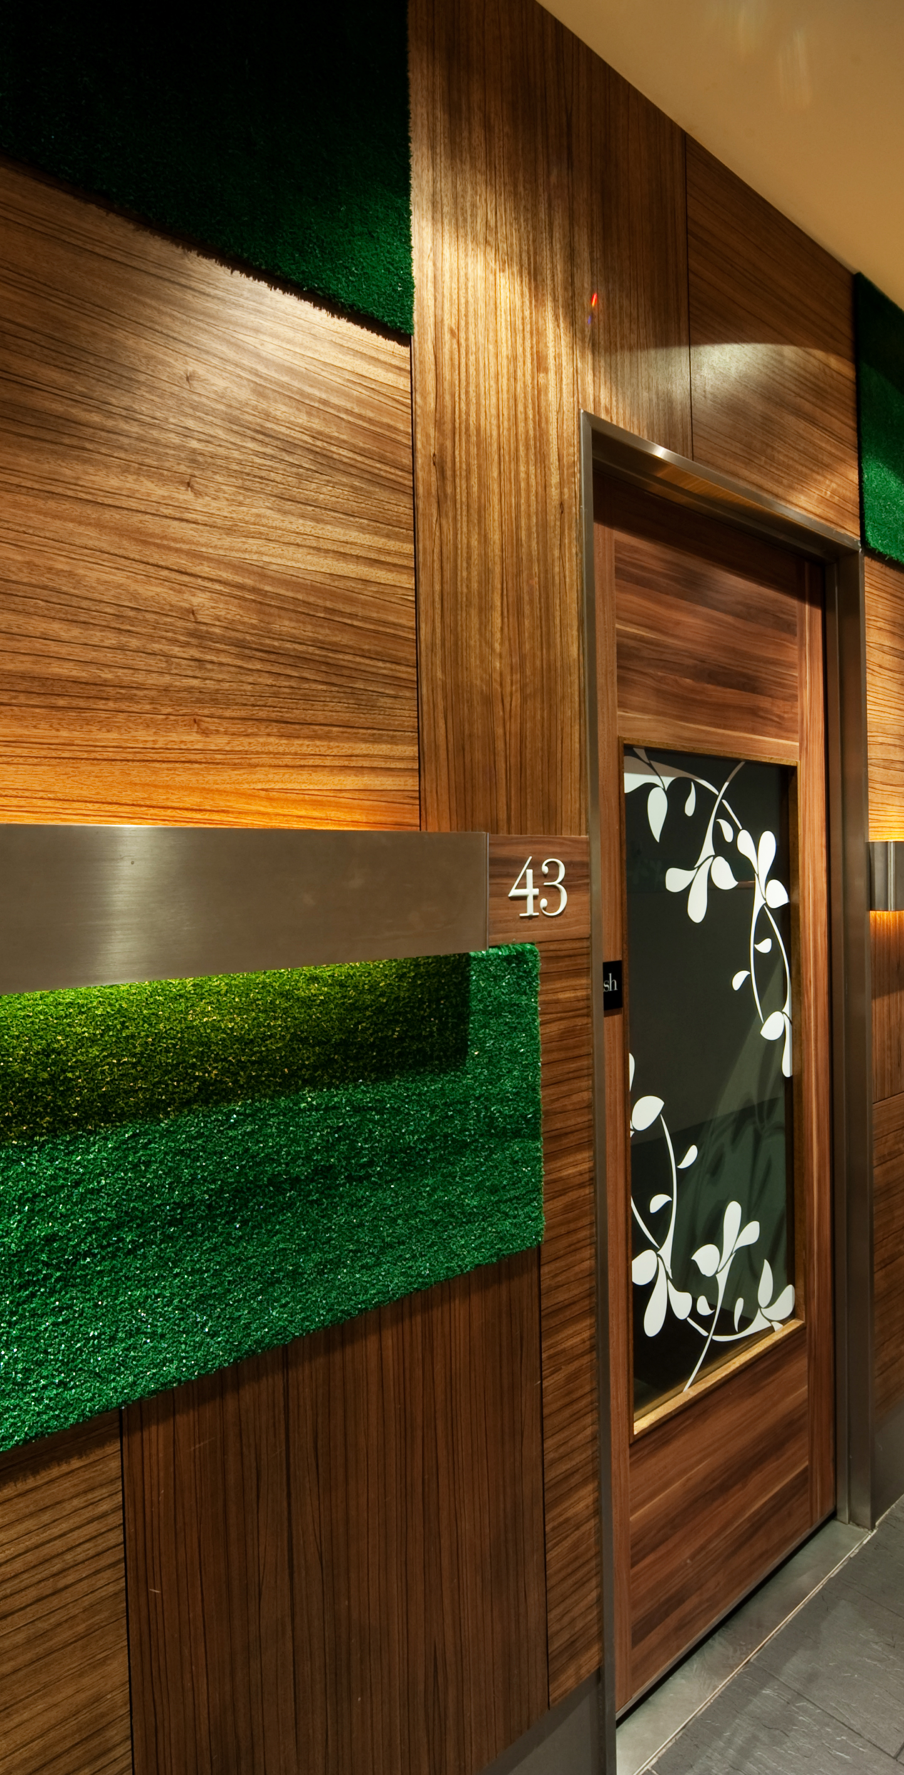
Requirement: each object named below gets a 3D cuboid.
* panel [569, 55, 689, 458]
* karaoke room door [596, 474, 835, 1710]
[{"bbox_3d":[0.309,-1.045,1.495,0.288,0.585,0.022,-2,1,-40],"label":"panel"},{"bbox_3d":[0.519,0.359,1.774,0.832,2.161,0.050,-2,1,-40],"label":"karaoke room door"}]

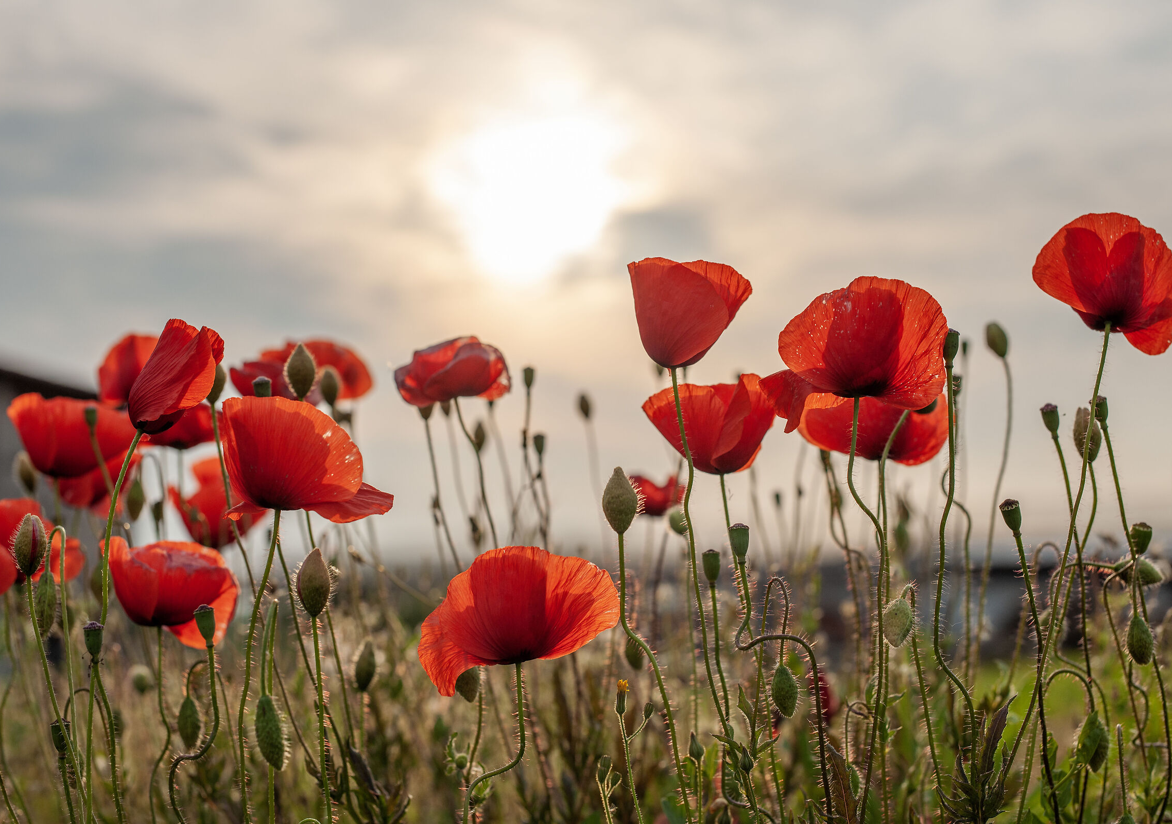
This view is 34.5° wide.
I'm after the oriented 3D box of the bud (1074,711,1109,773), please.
[{"bbox_3d":[0.209,0.137,0.780,0.012,0.025,0.012,2,-5,15],"label":"bud"}]

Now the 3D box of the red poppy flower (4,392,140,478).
[{"bbox_3d":[-0.242,0.011,0.890,0.064,0.039,0.060,-3,-3,0],"label":"red poppy flower"}]

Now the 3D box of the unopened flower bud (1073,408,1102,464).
[{"bbox_3d":[0.207,0.010,0.780,0.010,0.023,0.010,-13,-3,0],"label":"unopened flower bud"}]

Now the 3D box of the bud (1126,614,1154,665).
[{"bbox_3d":[0.229,0.094,0.780,0.011,0.021,0.011,-7,-5,16],"label":"bud"}]

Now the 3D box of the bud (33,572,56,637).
[{"bbox_3d":[-0.235,0.083,0.820,0.010,0.028,0.010,3,-5,-16],"label":"bud"}]

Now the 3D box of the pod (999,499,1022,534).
[{"bbox_3d":[0.146,0.036,0.650,0.007,0.013,0.007,-11,-6,0],"label":"pod"}]

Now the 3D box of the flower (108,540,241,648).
[{"bbox_3d":[-0.188,0.082,0.860,0.059,0.049,0.053,1,-5,-12],"label":"flower"}]

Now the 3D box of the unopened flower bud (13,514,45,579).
[{"bbox_3d":[-0.209,0.050,0.710,0.012,0.025,0.012,-3,-3,0],"label":"unopened flower bud"}]

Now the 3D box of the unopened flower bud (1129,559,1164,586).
[{"bbox_3d":[0.238,0.069,0.810,0.022,0.011,0.011,21,0,0],"label":"unopened flower bud"}]

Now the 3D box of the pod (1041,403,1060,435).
[{"bbox_3d":[0.182,0.003,0.740,0.007,0.013,0.007,-11,-3,0],"label":"pod"}]

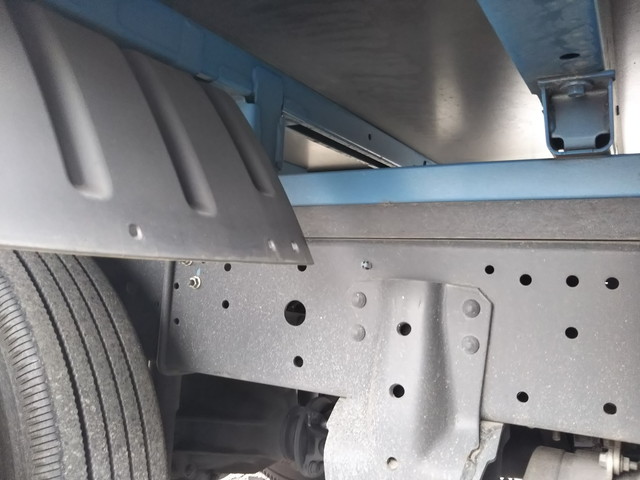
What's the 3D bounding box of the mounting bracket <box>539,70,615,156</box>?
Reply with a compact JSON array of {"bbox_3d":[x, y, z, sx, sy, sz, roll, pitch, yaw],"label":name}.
[{"bbox_3d":[0.294,-0.137,0.636,0.076,0.084,0.067,0,1,27],"label":"mounting bracket"}]

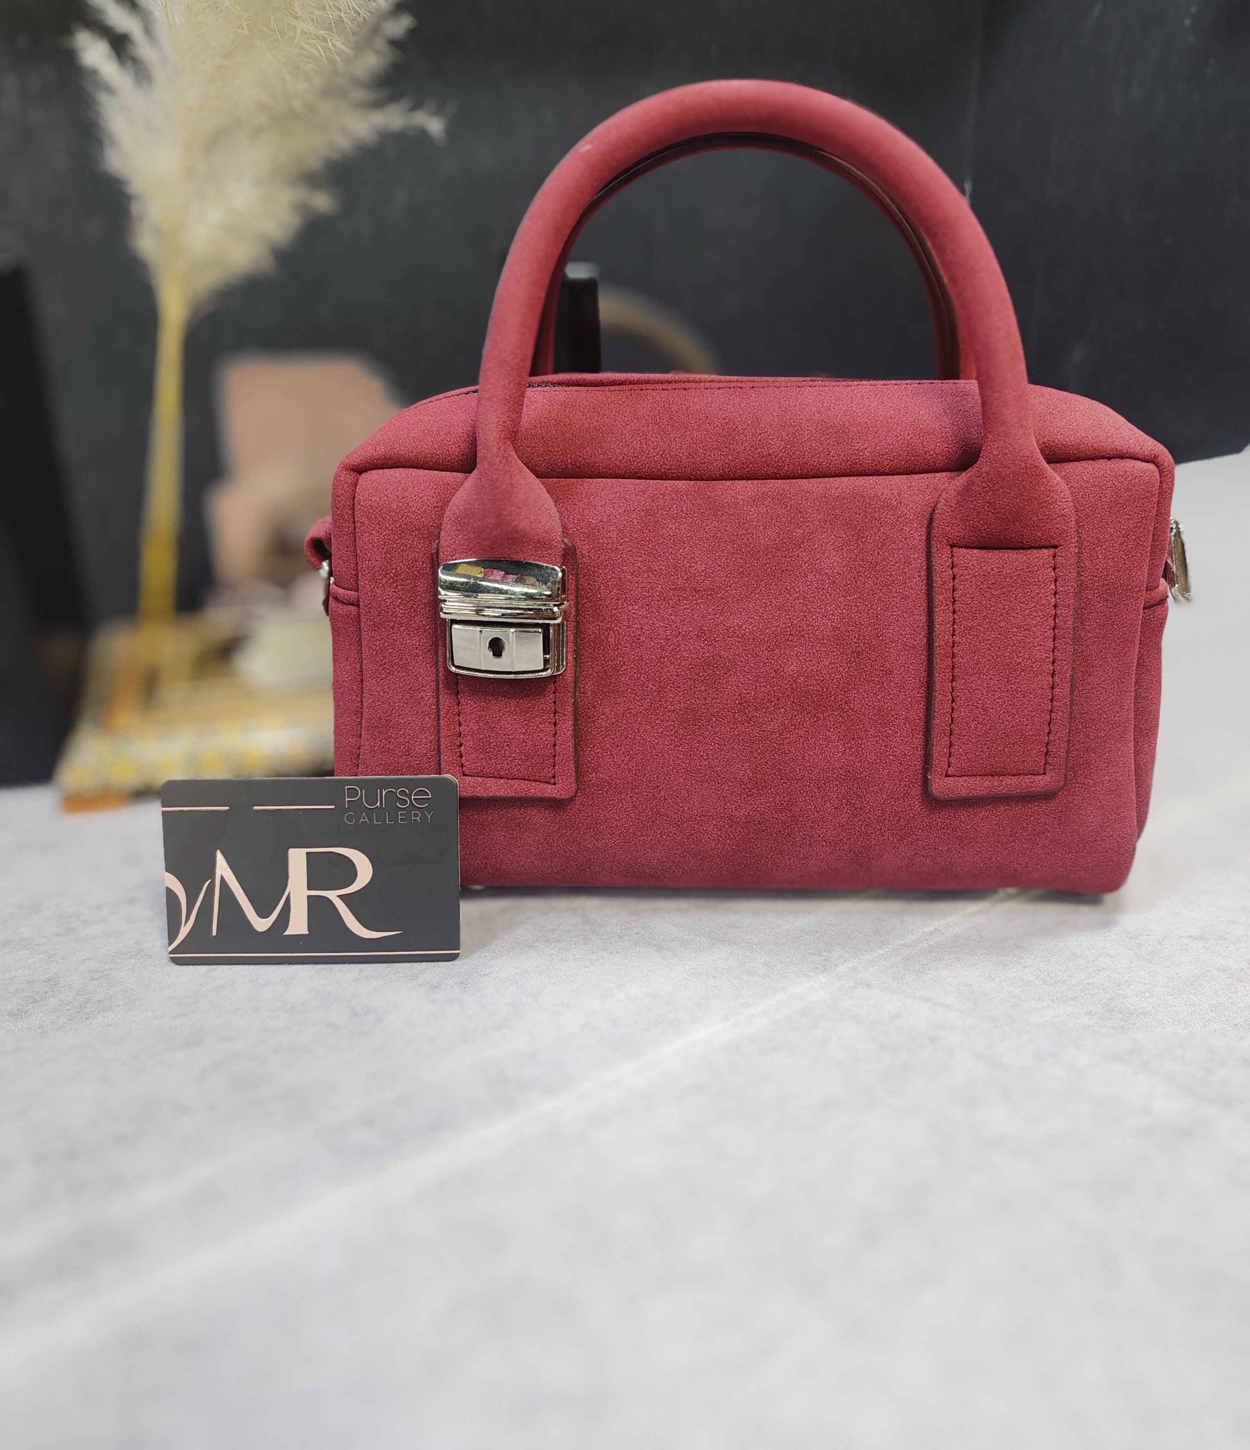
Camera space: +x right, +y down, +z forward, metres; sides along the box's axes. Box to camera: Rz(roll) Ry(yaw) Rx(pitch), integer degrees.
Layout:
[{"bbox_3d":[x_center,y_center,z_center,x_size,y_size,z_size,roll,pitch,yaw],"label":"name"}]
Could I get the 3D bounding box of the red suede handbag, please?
[{"bbox_3d":[0.038,-0.063,0.405,0.260,0.240,0.102,0,20,3],"label":"red suede handbag"}]

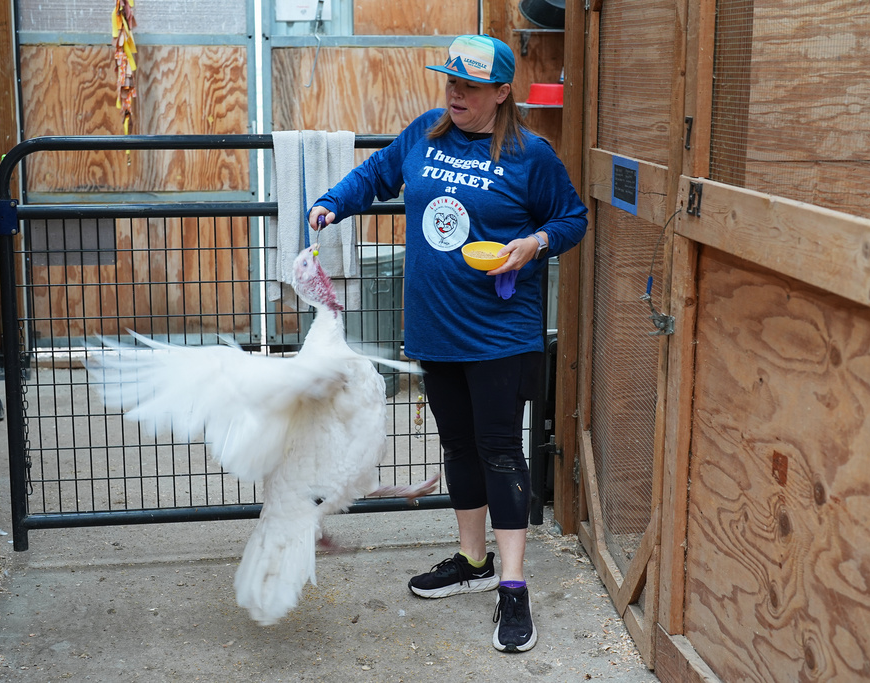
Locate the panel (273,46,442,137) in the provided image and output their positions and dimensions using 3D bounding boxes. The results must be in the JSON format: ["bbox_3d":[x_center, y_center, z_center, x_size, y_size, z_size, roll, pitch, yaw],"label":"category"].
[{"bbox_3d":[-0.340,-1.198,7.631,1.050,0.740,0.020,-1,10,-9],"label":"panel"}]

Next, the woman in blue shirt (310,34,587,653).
[{"bbox_3d":[0.083,-0.011,3.848,0.600,1.630,0.640,6,11,28],"label":"woman in blue shirt"}]

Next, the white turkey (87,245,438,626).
[{"bbox_3d":[-0.416,0.244,3.720,0.820,1.000,0.650,4,11,20],"label":"white turkey"}]

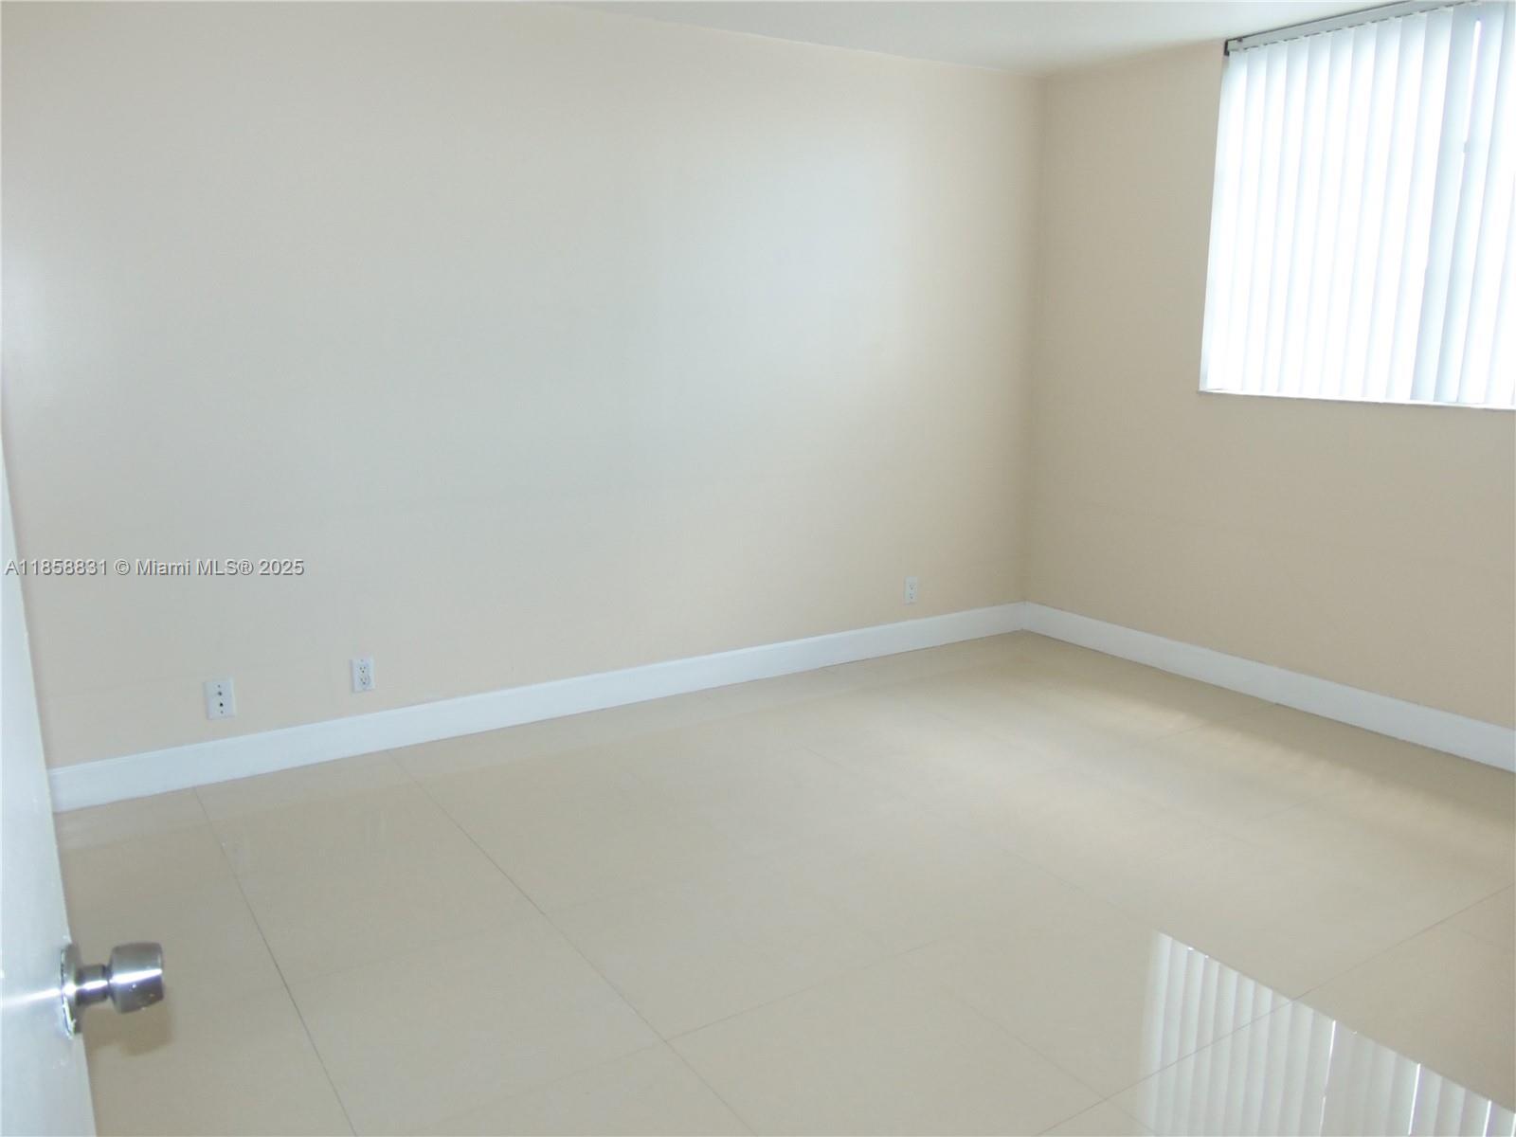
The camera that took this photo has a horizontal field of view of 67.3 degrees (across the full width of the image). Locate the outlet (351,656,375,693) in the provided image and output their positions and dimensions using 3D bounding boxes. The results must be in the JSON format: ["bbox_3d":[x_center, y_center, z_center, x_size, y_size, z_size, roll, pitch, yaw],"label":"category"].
[{"bbox_3d":[-1.302,0.350,3.760,0.072,0.115,0.010,-7,14,-33],"label":"outlet"}]

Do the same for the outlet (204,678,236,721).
[{"bbox_3d":[-1.665,0.406,3.528,0.078,0.121,0.010,-7,14,-33],"label":"outlet"}]

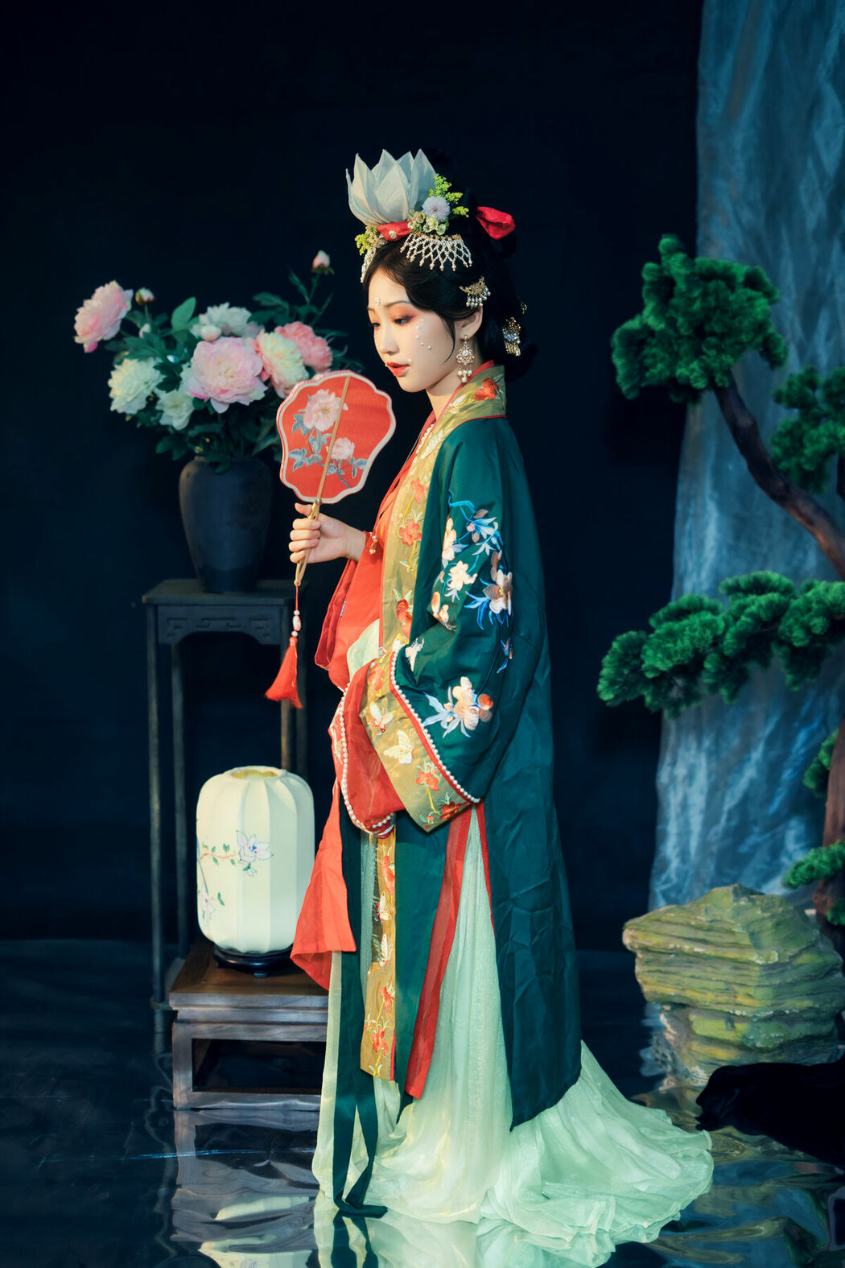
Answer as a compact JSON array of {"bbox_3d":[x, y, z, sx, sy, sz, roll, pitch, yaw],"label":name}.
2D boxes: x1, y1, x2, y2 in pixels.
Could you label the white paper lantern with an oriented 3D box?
[{"bbox_3d":[-0.334,0.446,3.506,0.235,0.348,0.235,0,7,0],"label":"white paper lantern"}]

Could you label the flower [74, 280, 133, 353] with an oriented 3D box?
[{"bbox_3d":[-0.645,-0.643,3.560,0.105,0.140,0.140,-7,10,-42],"label":"flower"}]

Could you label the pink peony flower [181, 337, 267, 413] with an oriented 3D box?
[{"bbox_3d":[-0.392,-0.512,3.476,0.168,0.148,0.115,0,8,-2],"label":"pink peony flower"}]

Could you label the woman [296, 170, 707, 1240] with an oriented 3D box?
[{"bbox_3d":[0.167,0.094,2.920,0.747,1.752,0.523,-2,8,-14],"label":"woman"}]

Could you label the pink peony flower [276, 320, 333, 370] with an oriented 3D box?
[{"bbox_3d":[-0.246,-0.583,3.578,0.135,0.125,0.100,-5,9,-35],"label":"pink peony flower"}]

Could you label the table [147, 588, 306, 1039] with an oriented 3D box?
[{"bbox_3d":[-0.407,0.381,3.757,0.308,0.964,0.308,0,8,3],"label":"table"}]

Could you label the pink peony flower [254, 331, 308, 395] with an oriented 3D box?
[{"bbox_3d":[-0.283,-0.538,3.513,0.130,0.135,0.100,-6,10,-38],"label":"pink peony flower"}]

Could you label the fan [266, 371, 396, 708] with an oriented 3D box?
[{"bbox_3d":[-0.186,-0.160,2.892,0.208,0.560,0.050,11,8,-26],"label":"fan"}]

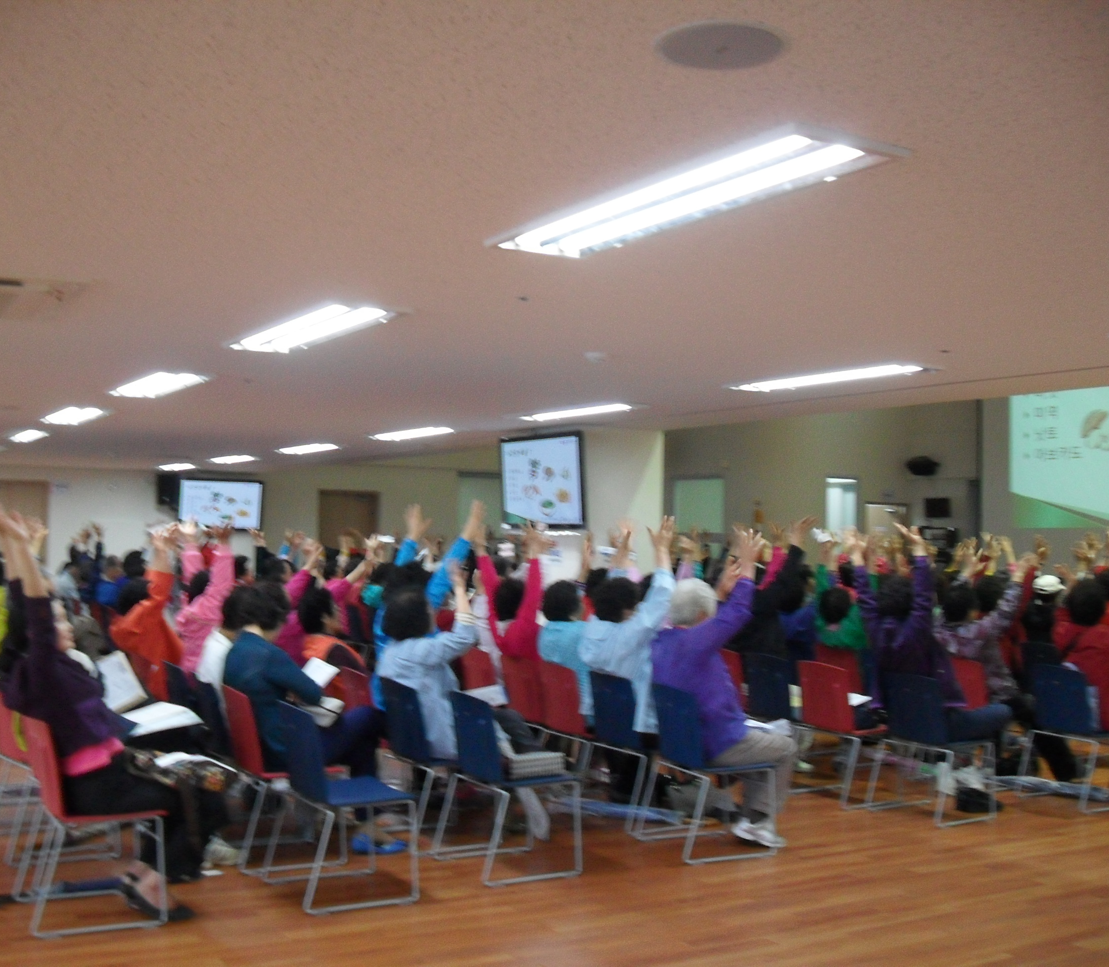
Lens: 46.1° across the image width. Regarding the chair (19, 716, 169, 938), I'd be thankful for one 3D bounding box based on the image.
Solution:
[{"bbox_3d":[-1.885,1.339,5.329,0.520,0.810,0.520,3,-3,-29],"label":"chair"}]

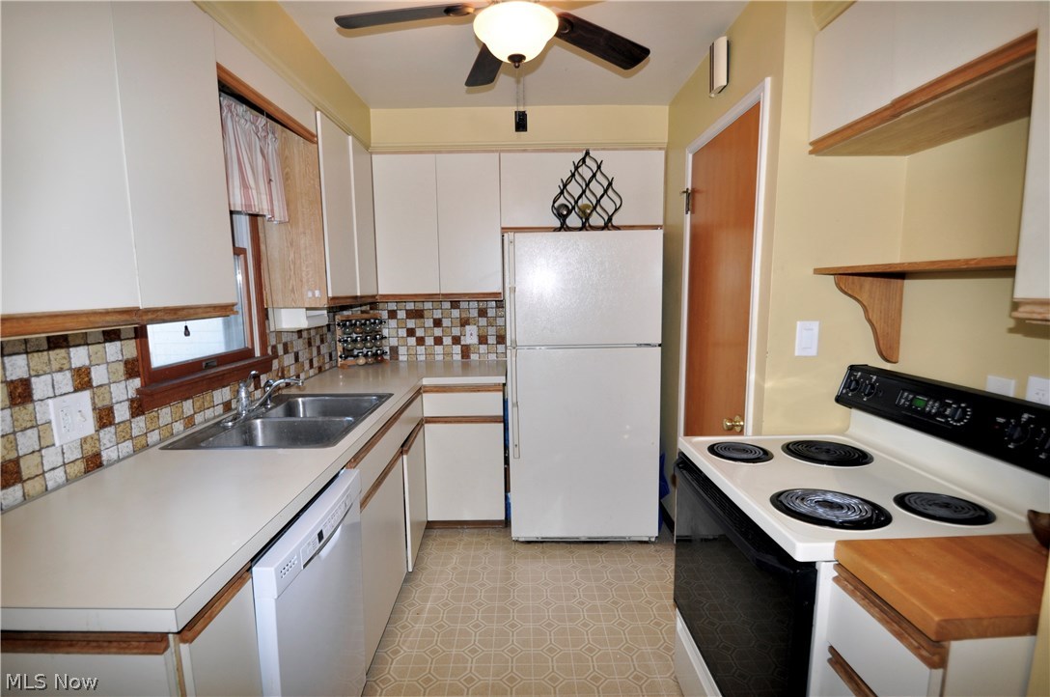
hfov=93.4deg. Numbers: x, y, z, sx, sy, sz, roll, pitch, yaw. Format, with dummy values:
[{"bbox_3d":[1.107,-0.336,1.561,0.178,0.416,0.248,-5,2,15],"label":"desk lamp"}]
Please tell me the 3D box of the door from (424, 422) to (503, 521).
[{"bbox_3d":[-0.351,0.730,2.920,0.455,0.585,0.025,-1,7,0],"label":"door"}]

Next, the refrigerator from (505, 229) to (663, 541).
[{"bbox_3d":[0.310,0.195,3.022,0.815,1.690,0.780,-1,7,0],"label":"refrigerator"}]

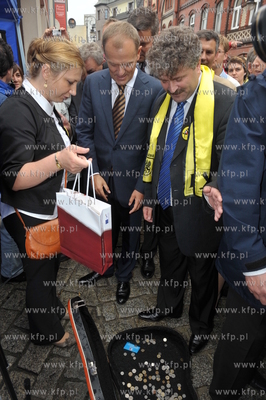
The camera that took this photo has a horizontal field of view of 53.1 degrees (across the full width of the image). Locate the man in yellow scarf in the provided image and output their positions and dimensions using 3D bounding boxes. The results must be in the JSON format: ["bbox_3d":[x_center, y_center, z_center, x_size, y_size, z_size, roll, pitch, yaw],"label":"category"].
[{"bbox_3d":[0.289,0.040,1.478,0.580,1.740,0.520,17,26,32],"label":"man in yellow scarf"}]

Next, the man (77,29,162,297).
[{"bbox_3d":[-0.107,-0.091,1.723,0.570,1.770,0.460,4,22,6],"label":"man"}]

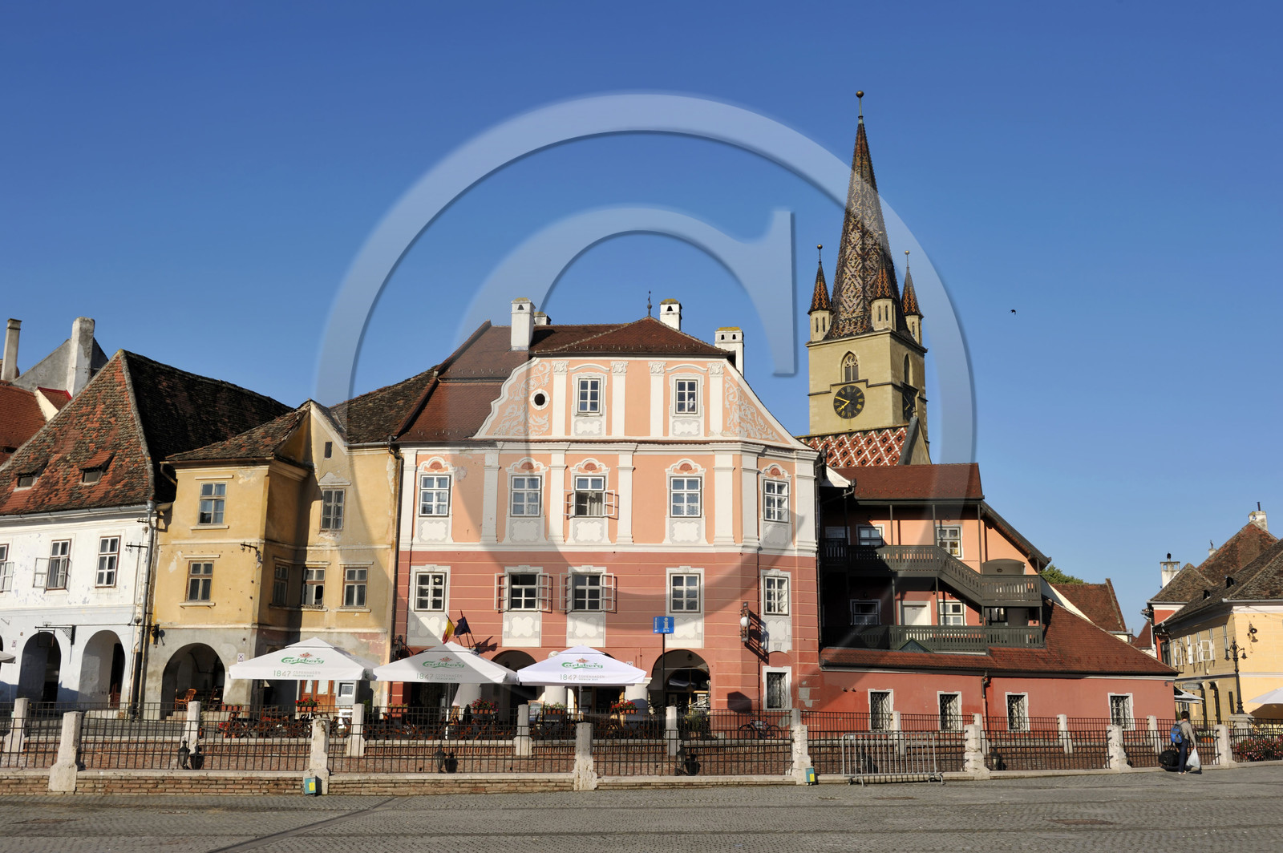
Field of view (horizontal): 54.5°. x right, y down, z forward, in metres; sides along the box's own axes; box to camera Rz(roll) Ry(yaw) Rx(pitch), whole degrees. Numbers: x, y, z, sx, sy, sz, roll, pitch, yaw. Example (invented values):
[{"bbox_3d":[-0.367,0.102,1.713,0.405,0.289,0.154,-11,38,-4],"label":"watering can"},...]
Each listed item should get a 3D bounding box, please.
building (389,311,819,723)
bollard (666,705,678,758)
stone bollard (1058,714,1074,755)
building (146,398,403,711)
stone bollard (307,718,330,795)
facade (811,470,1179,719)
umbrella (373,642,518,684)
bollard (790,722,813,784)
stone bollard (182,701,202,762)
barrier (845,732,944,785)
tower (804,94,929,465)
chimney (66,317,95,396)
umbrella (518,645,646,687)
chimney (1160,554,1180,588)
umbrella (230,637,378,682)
[{"bbox_3d":[-0.949,4.140,57.084,17.000,19.400,14.000,0,-13,3],"label":"building"},{"bbox_3d":[0.933,9.332,38.148,0.420,1.507,0.460,5,-13,-18],"label":"bollard"},{"bbox_3d":[17.076,12.425,50.247,0.470,1.568,0.340,5,-13,-19],"label":"stone bollard"},{"bbox_3d":[-13.874,6.191,54.127,9.800,14.000,10.500,-2,-13,14],"label":"building"},{"bbox_3d":[-6.301,6.408,24.259,0.450,1.402,0.390,3,-13,-10],"label":"stone bollard"},{"bbox_3d":[15.106,8.024,58.917,17.600,13.000,10.000,4,-13,-15],"label":"facade"},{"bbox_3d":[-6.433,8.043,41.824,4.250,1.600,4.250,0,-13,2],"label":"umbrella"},{"bbox_3d":[3.533,7.304,27.712,0.480,1.308,0.340,6,-14,-23],"label":"bollard"},{"bbox_3d":[-13.746,9.254,38.104,0.470,1.605,0.340,1,-13,-2],"label":"stone bollard"},{"bbox_3d":[5.518,7.309,27.405,2.380,1.100,0.520,6,-14,-22],"label":"barrier"},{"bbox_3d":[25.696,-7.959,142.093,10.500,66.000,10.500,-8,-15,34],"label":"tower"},{"bbox_3d":[-27.559,-3.346,61.186,0.760,4.100,0.800,-9,-16,37],"label":"chimney"},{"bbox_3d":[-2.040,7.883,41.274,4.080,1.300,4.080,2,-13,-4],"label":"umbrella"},{"bbox_3d":[36.514,10.131,85.981,1.050,2.600,0.950,-1,-13,7],"label":"chimney"},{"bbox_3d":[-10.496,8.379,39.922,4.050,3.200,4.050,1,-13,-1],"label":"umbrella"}]

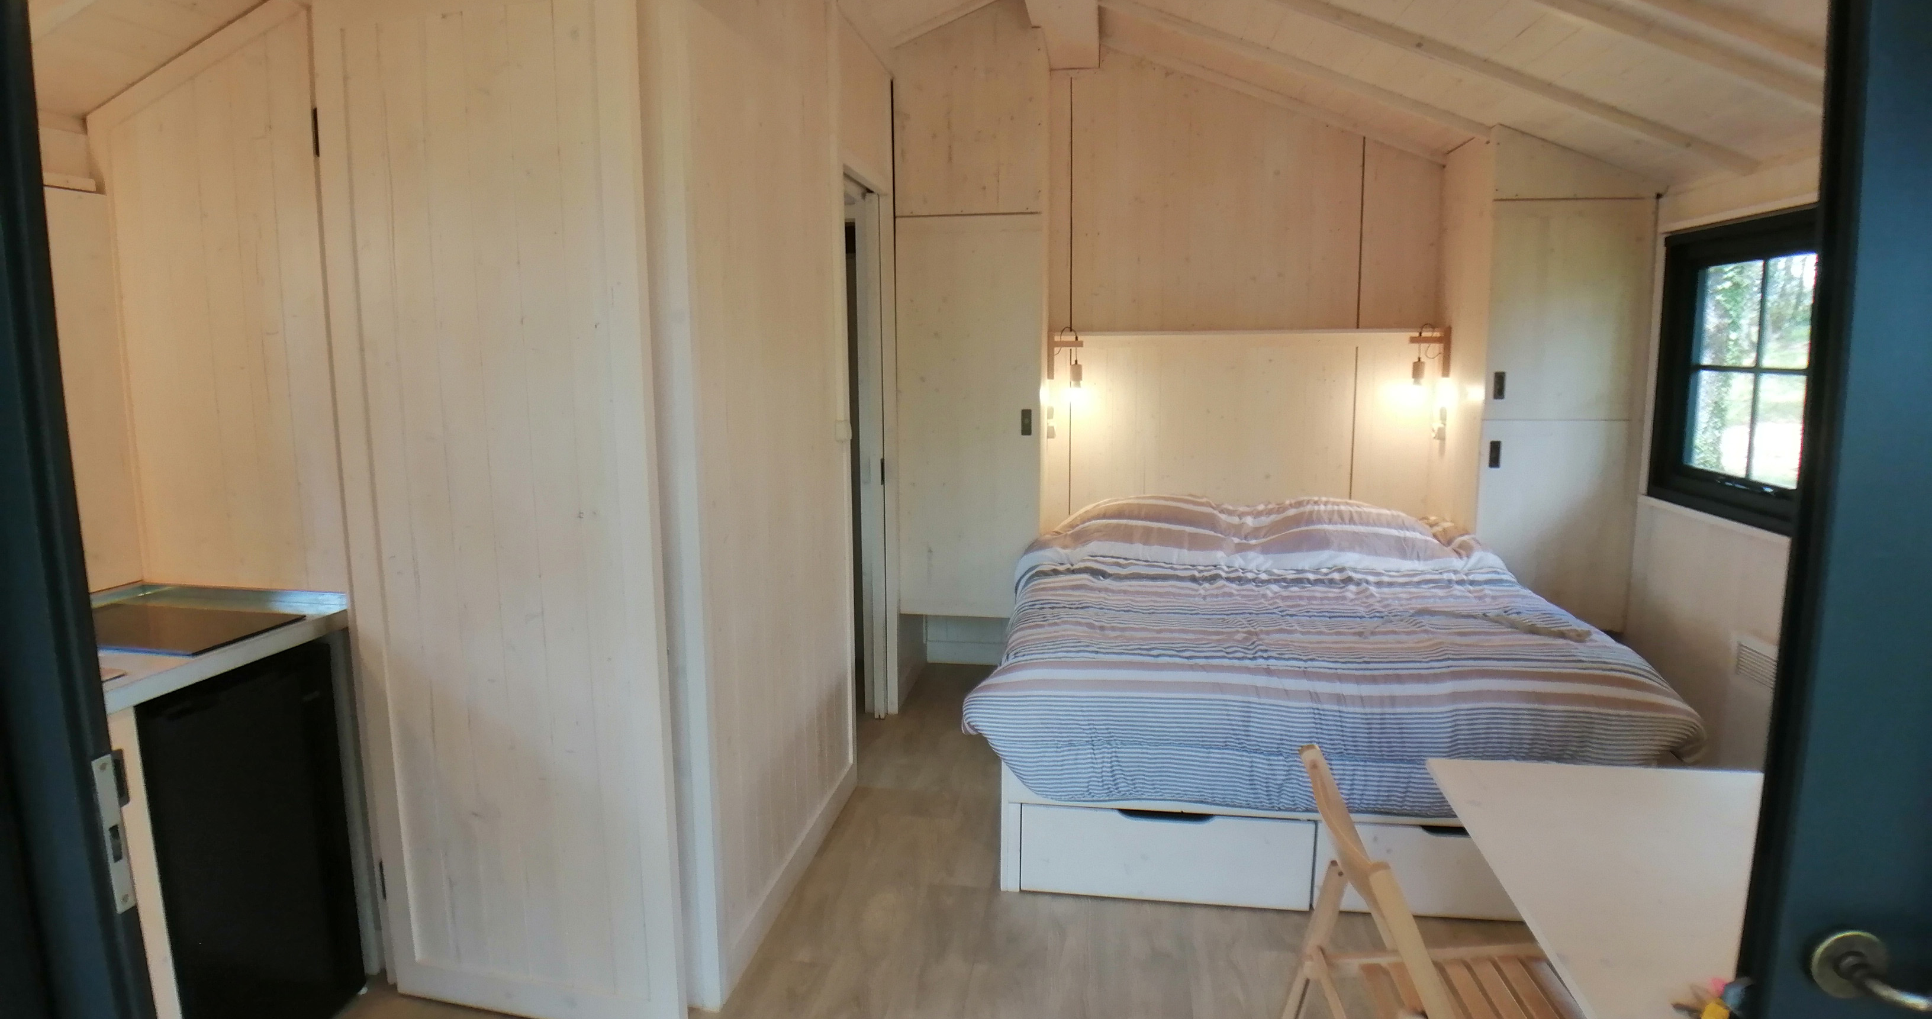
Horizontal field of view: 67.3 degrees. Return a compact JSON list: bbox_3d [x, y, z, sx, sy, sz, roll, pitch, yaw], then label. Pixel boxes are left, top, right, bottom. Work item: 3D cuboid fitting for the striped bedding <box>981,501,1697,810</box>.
[{"bbox_3d":[0.951,0.348,4.491,1.651,0.514,2.343,1,7,6],"label":"striped bedding"}]

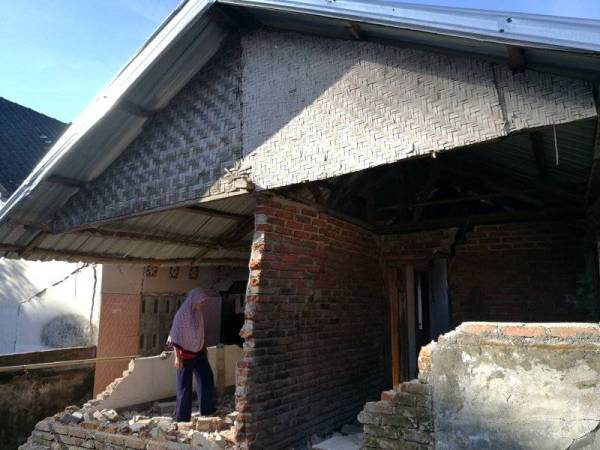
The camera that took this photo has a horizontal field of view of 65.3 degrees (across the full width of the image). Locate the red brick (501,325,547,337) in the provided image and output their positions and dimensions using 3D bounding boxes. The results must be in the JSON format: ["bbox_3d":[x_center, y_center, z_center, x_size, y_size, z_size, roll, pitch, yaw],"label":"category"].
[{"bbox_3d":[1.279,0.603,2.659,0.223,0.060,0.100,-8,-12,33],"label":"red brick"}]

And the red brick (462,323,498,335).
[{"bbox_3d":[1.086,0.624,2.785,0.186,0.054,0.100,-8,-12,33],"label":"red brick"}]

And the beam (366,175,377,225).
[{"bbox_3d":[0.880,-0.330,5.790,0.114,0.655,0.090,-8,-12,33],"label":"beam"}]

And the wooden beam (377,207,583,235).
[{"bbox_3d":[1.854,-0.041,5.136,2.138,0.110,0.100,-8,-12,33],"label":"wooden beam"}]

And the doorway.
[{"bbox_3d":[1.345,1.304,5.239,0.705,1.851,0.120,-8,-12,33],"label":"doorway"}]

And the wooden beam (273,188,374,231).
[{"bbox_3d":[0.290,-0.117,4.578,0.080,0.080,1.942,-8,-12,33],"label":"wooden beam"}]

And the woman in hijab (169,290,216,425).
[{"bbox_3d":[-1.292,1.536,5.628,0.400,1.530,0.450,-6,-11,24],"label":"woman in hijab"}]

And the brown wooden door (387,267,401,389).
[{"bbox_3d":[1.113,1.370,5.372,0.115,1.778,0.100,-8,-12,33],"label":"brown wooden door"}]

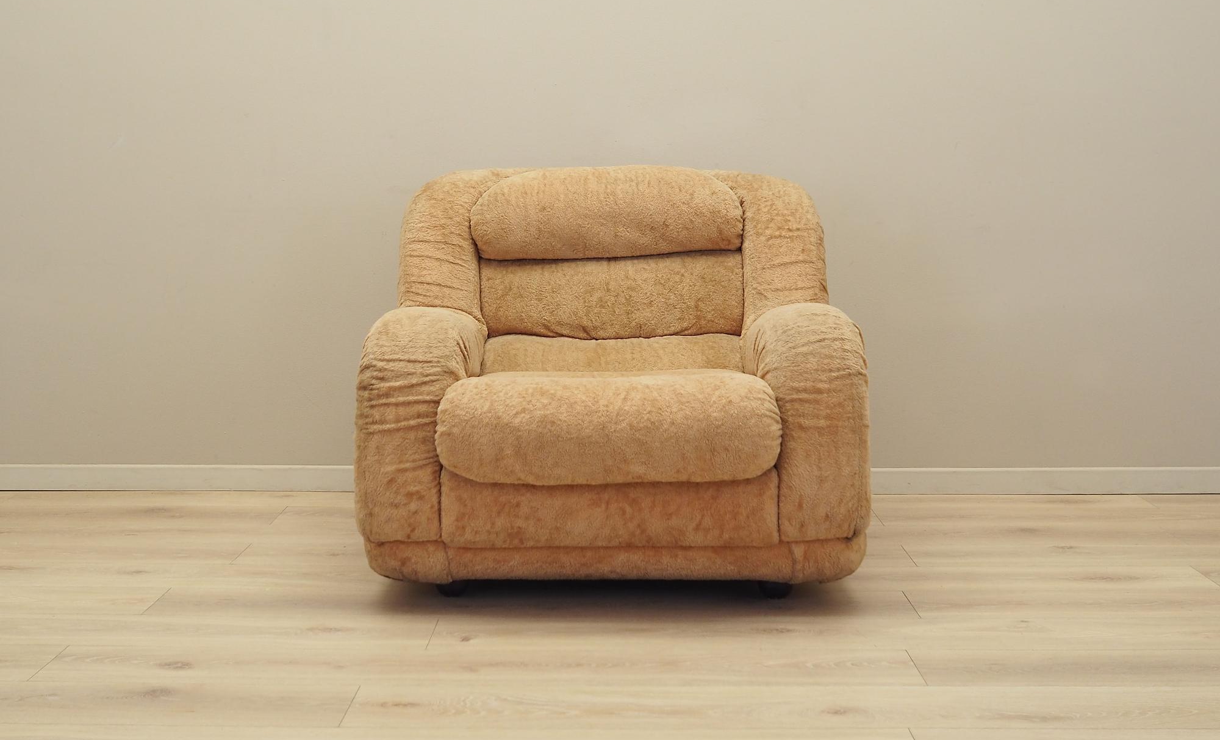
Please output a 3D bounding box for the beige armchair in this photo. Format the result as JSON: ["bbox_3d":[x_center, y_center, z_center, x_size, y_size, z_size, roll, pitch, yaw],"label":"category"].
[{"bbox_3d":[0.008,-0.014,2.530,0.968,0.831,0.817,0,9,1],"label":"beige armchair"}]

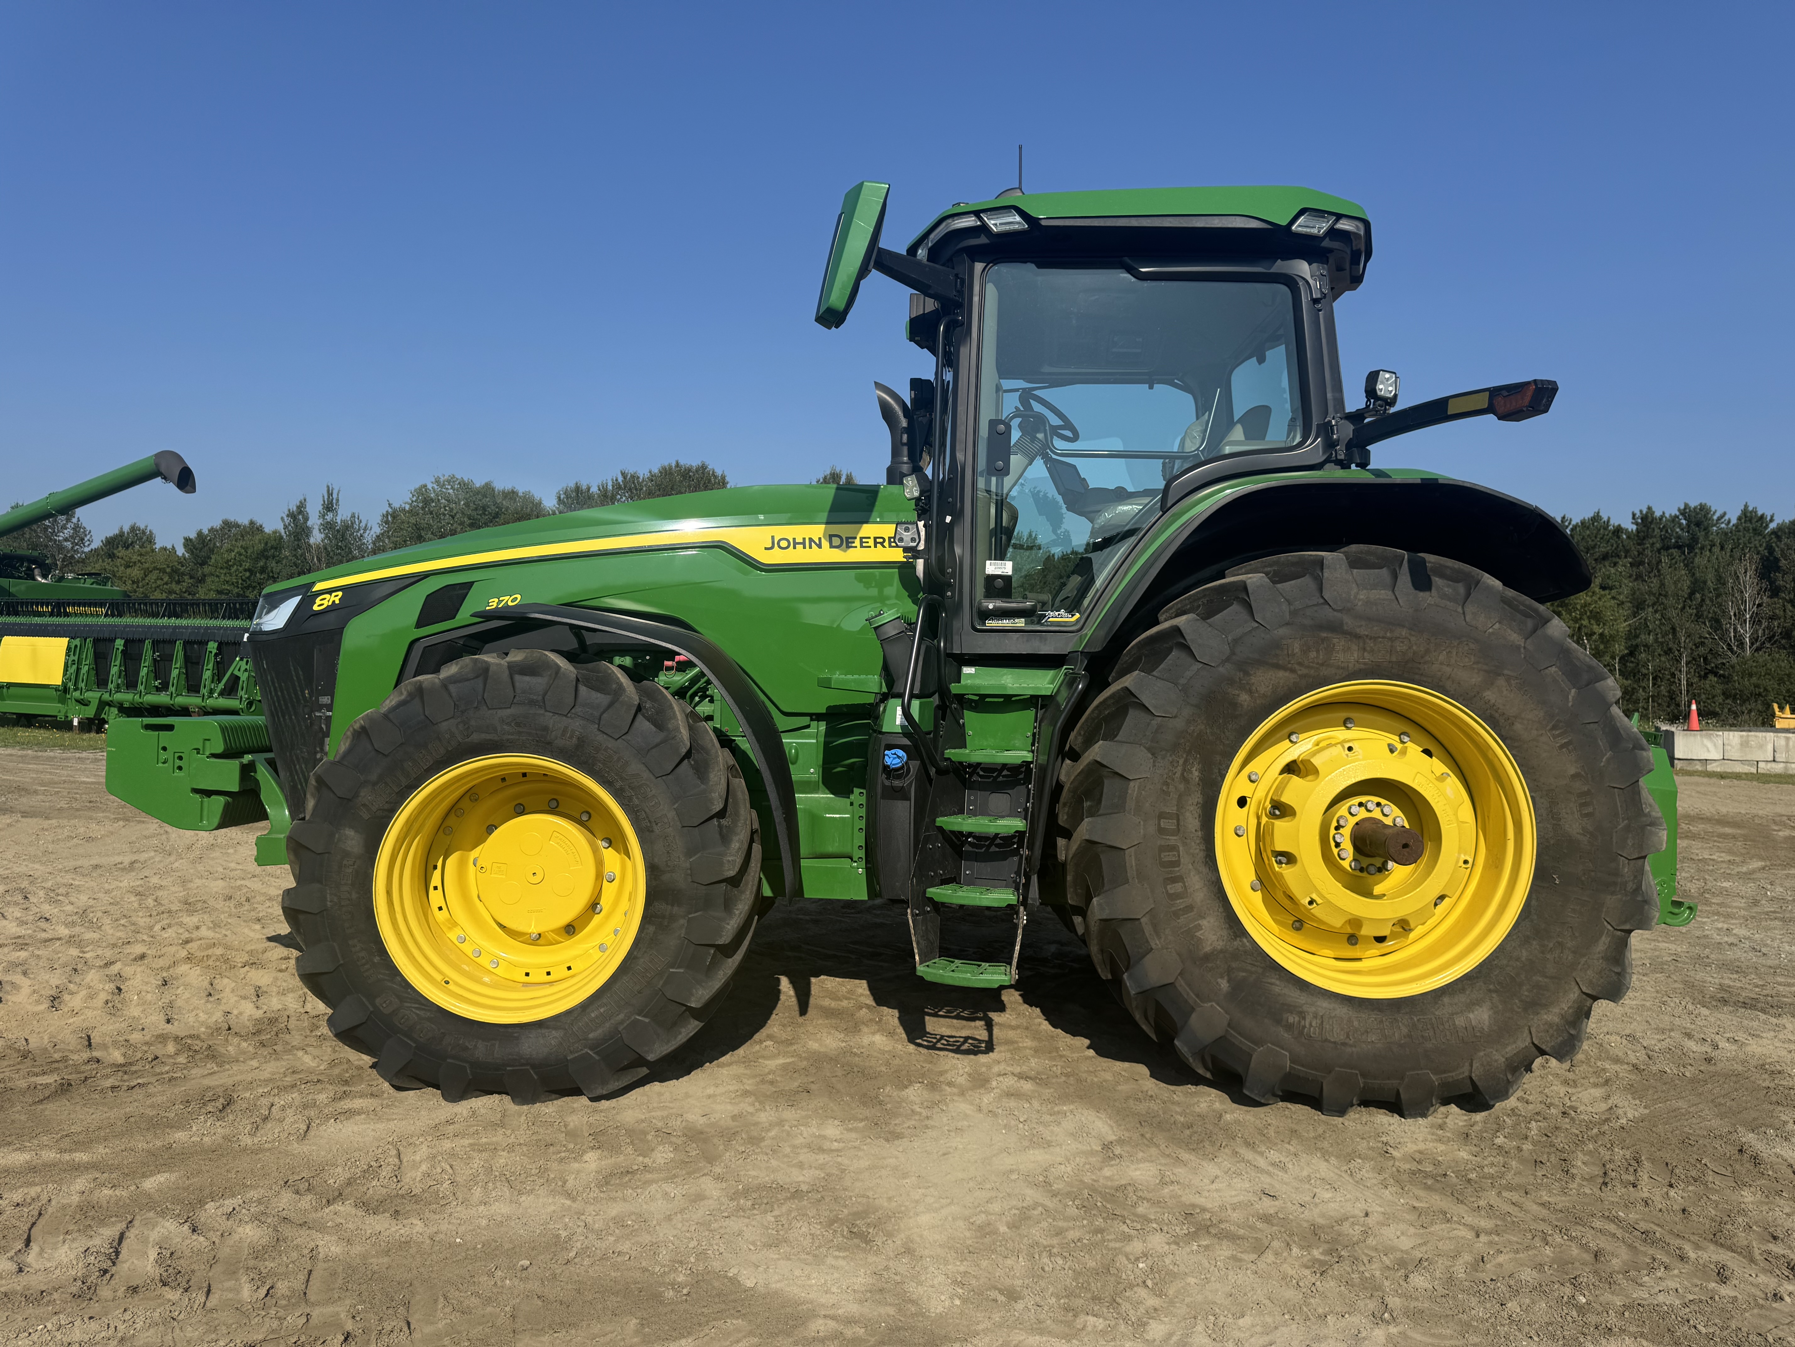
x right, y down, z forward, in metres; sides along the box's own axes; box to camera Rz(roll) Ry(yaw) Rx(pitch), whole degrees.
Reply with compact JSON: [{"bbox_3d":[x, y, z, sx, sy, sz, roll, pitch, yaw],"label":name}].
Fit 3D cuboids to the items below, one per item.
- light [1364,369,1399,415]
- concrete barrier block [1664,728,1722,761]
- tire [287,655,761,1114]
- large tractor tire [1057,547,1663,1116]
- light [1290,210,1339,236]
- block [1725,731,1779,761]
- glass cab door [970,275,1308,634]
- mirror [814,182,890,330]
[{"bbox_3d":[1.869,-1.082,4.800,0.105,0.160,0.090,2,-2,-27],"label":"light"},{"bbox_3d":[17.410,1.570,27.400,1.220,0.610,0.610,1,-2,-9],"label":"concrete barrier block"},{"bbox_3d":[-1.339,0.712,4.561,1.680,1.610,0.610,1,-2,0],"label":"tire"},{"bbox_3d":[1.710,0.562,4.790,2.150,2.100,0.720,1,-2,0],"label":"large tractor tire"},{"bbox_3d":[1.613,-1.743,4.820,0.170,0.090,0.075,1,-2,-7],"label":"light"},{"bbox_3d":[18.620,1.625,27.600,1.220,0.610,0.610,1,-2,-9],"label":"block"},{"bbox_3d":[0.955,-0.900,4.930,1.290,1.410,0.110,1,-2,0],"label":"glass cab door"},{"bbox_3d":[-0.158,-1.439,4.300,0.125,0.470,0.250,18,-5,-15],"label":"mirror"}]

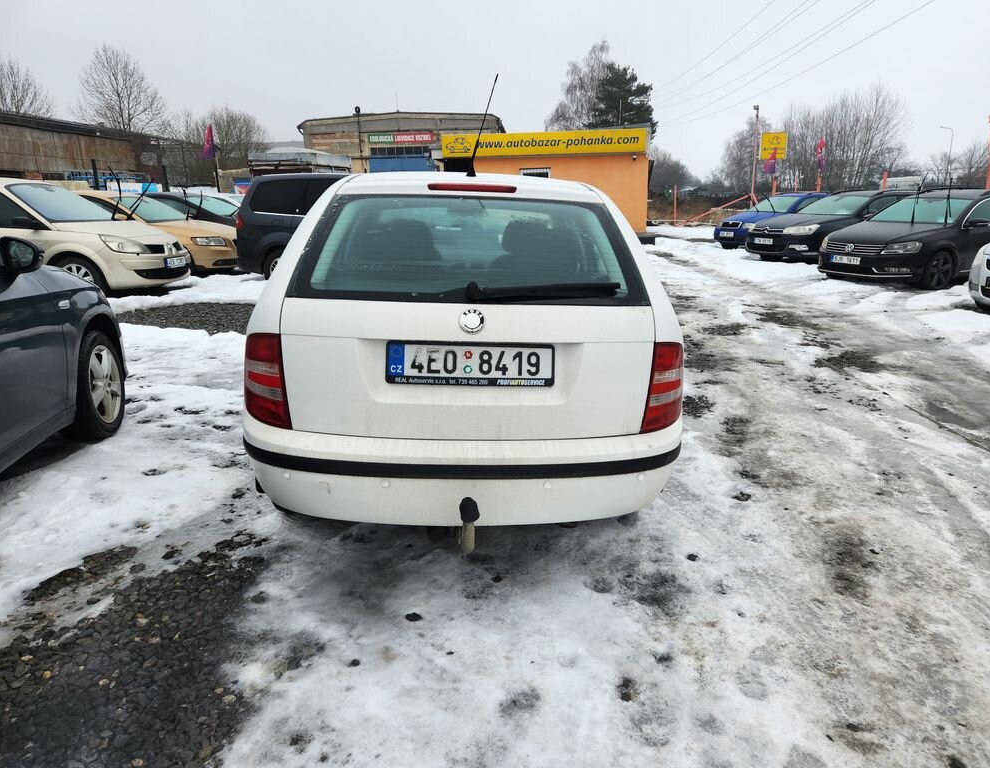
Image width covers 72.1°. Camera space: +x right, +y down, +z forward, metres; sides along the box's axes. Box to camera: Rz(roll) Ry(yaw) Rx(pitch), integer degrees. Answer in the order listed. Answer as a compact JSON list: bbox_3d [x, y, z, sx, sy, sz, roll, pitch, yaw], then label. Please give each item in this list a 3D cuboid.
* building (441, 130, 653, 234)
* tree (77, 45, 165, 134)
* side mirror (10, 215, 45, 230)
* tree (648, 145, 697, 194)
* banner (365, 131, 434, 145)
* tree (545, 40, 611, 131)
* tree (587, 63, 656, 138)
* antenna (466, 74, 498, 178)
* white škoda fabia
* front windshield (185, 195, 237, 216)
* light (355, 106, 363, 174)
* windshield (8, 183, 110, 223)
[{"bbox_3d":[1.979,-7.315,24.524,6.900,3.300,4.800,2,15,11],"label":"building"},{"bbox_3d":[-27.271,-18.614,50.307,6.600,11.900,6.600,-8,17,-26],"label":"tree"},{"bbox_3d":[-5.700,-1.968,8.302,0.190,0.180,0.270,1,15,5],"label":"side mirror"},{"bbox_3d":[19.642,-22.547,74.229,7.000,6.780,7.000,4,16,14],"label":"tree"},{"bbox_3d":[-5.815,-15.219,42.093,4.270,0.640,0.080,3,16,10],"label":"banner"},{"bbox_3d":[7.710,-22.018,58.790,7.200,13.960,7.200,2,16,7],"label":"tree"},{"bbox_3d":[10.227,-20.014,55.811,6.400,11.680,6.400,3,16,9],"label":"tree"},{"bbox_3d":[-0.043,-0.941,2.495,0.050,0.390,0.060,15,40,-4],"label":"antenna"},{"bbox_3d":[-0.215,-0.487,4.200,1.670,1.460,4.260,0,15,-4],"label":"white škoda fabia"},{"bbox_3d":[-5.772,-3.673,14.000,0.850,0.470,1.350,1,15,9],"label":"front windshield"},{"bbox_3d":[-6.134,-9.884,31.500,0.300,5.700,0.300,-1,15,0],"label":"light"},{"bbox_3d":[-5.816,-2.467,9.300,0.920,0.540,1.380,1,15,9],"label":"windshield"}]

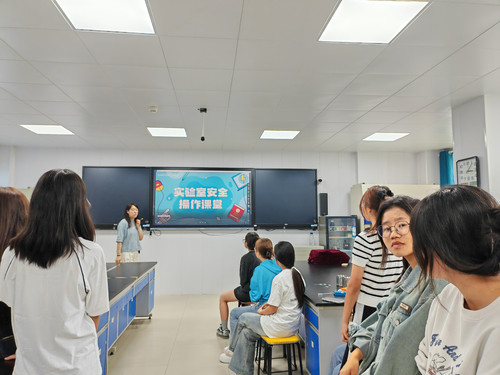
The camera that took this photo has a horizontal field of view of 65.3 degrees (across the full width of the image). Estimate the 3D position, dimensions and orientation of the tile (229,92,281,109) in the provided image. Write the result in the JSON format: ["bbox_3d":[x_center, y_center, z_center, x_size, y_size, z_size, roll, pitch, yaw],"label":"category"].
[{"bbox_3d":[0.058,-1.023,4.526,0.600,0.025,0.600,0,-5,-6],"label":"tile"}]

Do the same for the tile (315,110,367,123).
[{"bbox_3d":[1.204,-0.959,5.213,0.600,0.020,0.600,0,-5,-5],"label":"tile"}]

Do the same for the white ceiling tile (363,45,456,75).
[{"bbox_3d":[1.376,-1.109,3.427,0.600,0.020,0.600,0,-5,-5],"label":"white ceiling tile"}]

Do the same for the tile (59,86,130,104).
[{"bbox_3d":[-1.725,-1.034,4.331,0.600,0.020,0.600,0,-5,-5],"label":"tile"}]

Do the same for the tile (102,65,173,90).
[{"bbox_3d":[-1.075,-1.081,3.801,0.600,0.025,0.600,0,-5,-6],"label":"tile"}]

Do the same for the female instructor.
[{"bbox_3d":[-1.839,1.084,5.982,0.480,1.677,0.360,4,-6,-41],"label":"female instructor"}]

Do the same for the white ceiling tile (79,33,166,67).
[{"bbox_3d":[-1.014,-1.131,3.196,0.600,0.025,0.600,0,-5,-6],"label":"white ceiling tile"}]

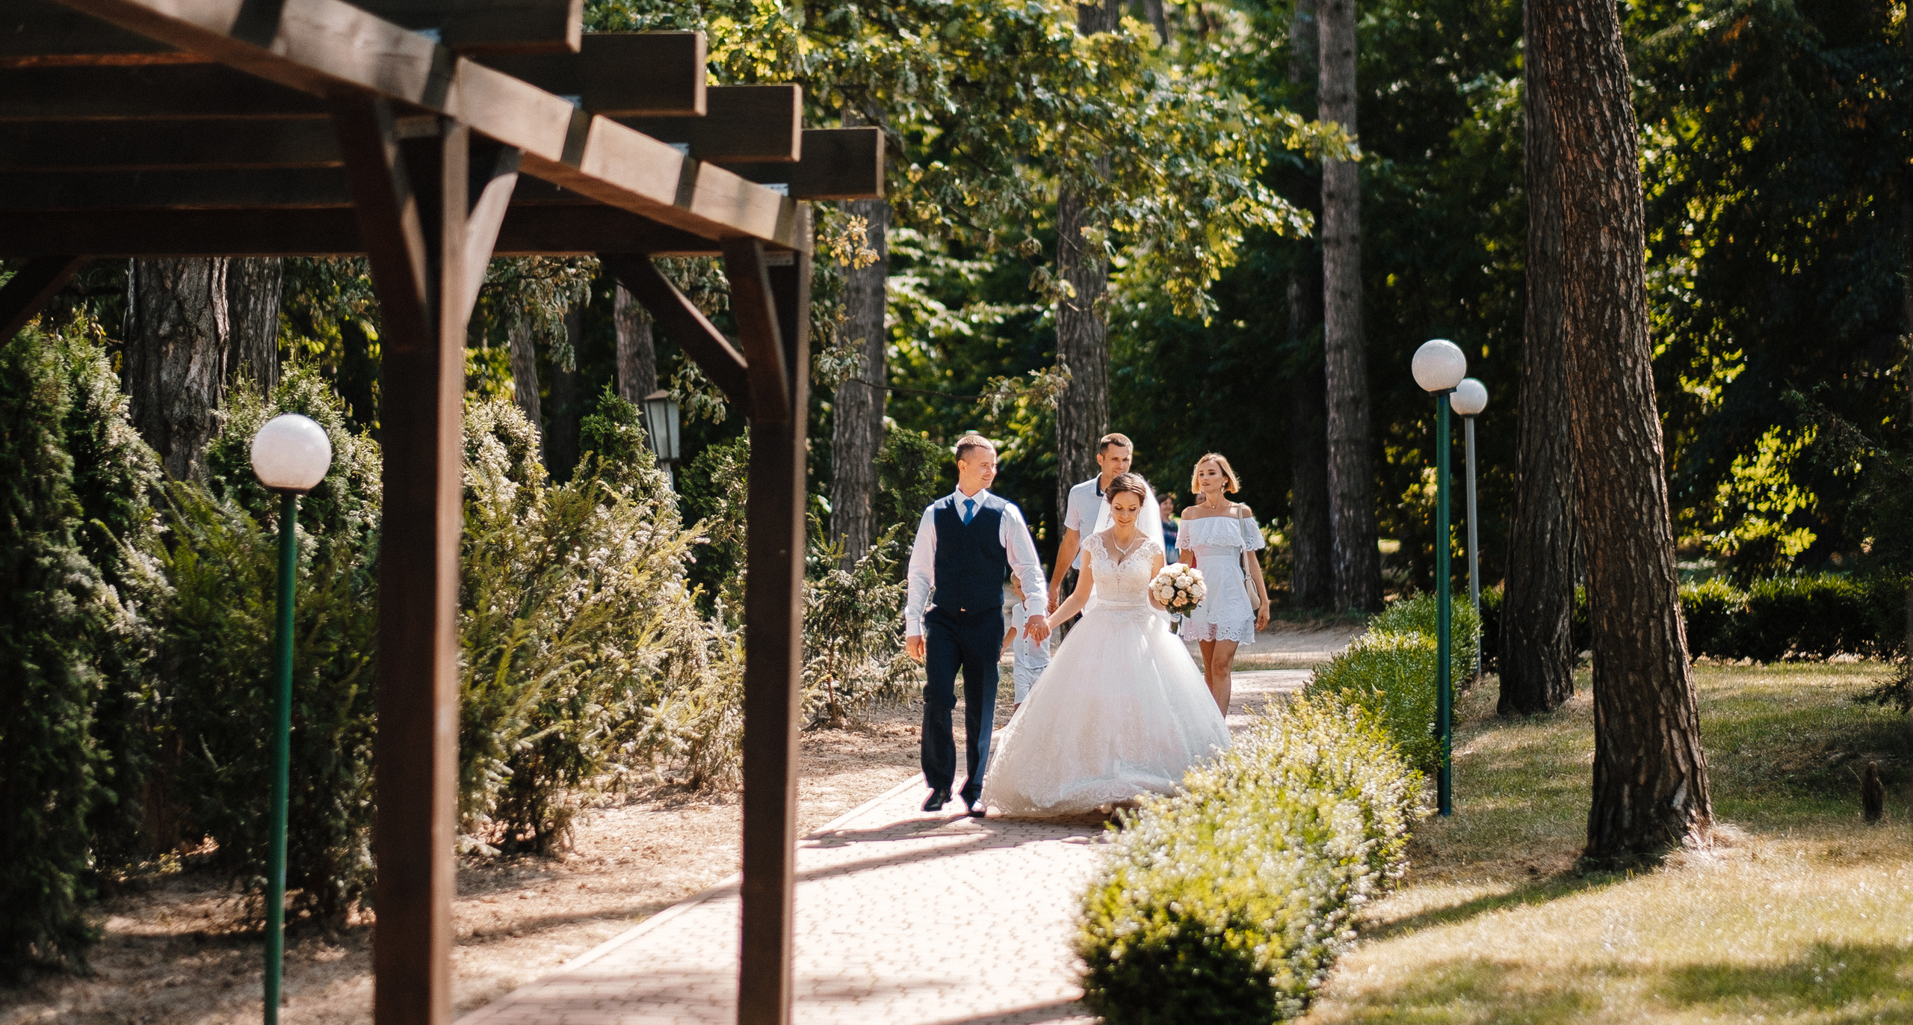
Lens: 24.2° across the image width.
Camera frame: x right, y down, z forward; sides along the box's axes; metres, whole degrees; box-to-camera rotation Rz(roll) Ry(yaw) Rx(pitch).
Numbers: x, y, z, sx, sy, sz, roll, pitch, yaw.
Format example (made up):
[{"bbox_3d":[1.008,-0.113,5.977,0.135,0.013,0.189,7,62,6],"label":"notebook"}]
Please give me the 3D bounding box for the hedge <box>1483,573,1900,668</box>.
[{"bbox_3d":[5.316,0.783,32.300,3.100,0.640,0.750,1,0,-3],"label":"hedge"}]

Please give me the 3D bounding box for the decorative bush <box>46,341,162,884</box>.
[{"bbox_3d":[-3.623,0.364,18.499,0.780,2.270,0.780,1,0,0],"label":"decorative bush"}]

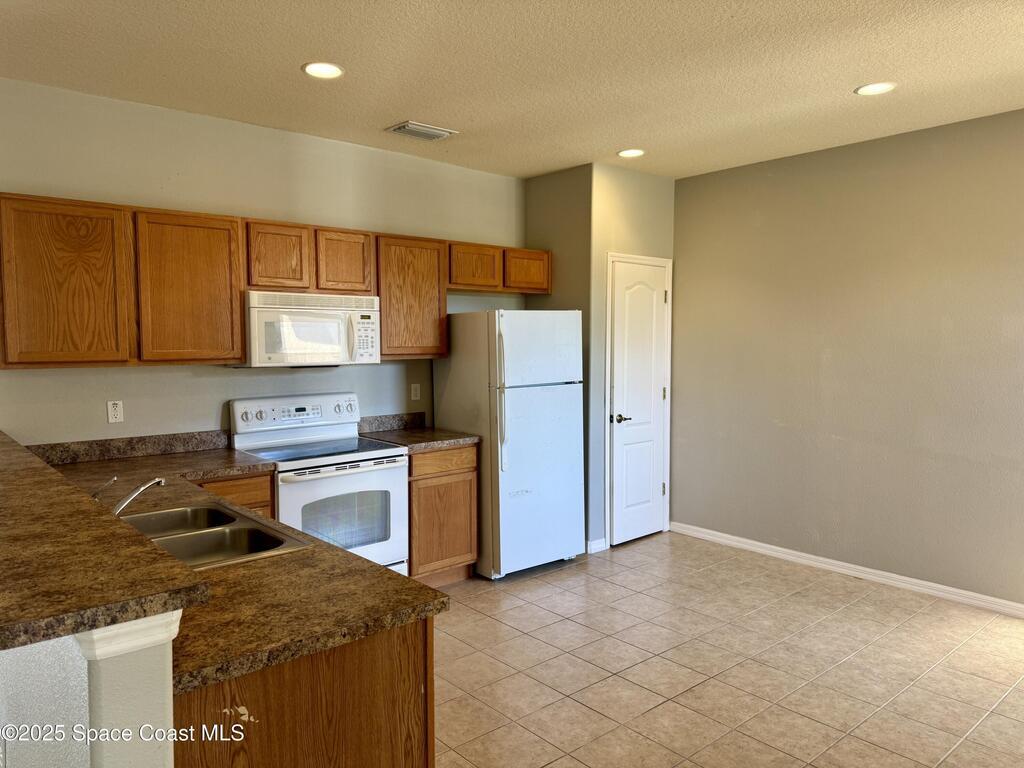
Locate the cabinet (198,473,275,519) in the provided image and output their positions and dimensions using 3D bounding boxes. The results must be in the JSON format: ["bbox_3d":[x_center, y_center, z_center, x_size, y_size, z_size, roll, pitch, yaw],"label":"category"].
[{"bbox_3d":[-1.579,0.862,3.675,0.465,0.877,0.626,-3,5,-41],"label":"cabinet"}]

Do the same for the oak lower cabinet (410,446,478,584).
[{"bbox_3d":[-0.617,0.807,4.500,0.529,0.877,0.626,-3,5,-41],"label":"oak lower cabinet"}]

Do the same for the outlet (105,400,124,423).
[{"bbox_3d":[-2.033,0.144,3.650,0.072,0.116,0.010,-3,5,-41],"label":"outlet"}]

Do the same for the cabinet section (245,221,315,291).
[{"bbox_3d":[-1.343,-0.683,3.918,0.374,0.365,0.325,-3,5,-40],"label":"cabinet section"}]

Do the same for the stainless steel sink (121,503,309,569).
[{"bbox_3d":[-1.063,0.562,2.228,0.561,0.191,0.828,-3,5,-41],"label":"stainless steel sink"}]

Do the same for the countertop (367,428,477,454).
[{"bbox_3d":[-0.607,0.352,4.465,0.535,0.040,0.652,-3,5,-41],"label":"countertop"}]

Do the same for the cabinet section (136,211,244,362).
[{"bbox_3d":[-1.685,-0.475,3.638,0.515,0.742,0.325,-3,5,-40],"label":"cabinet section"}]

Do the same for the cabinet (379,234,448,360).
[{"bbox_3d":[-0.720,-0.535,4.524,0.523,0.747,0.338,-3,5,-41],"label":"cabinet"}]

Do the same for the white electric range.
[{"bbox_3d":[-1.079,0.680,4.028,0.768,1.192,0.697,-3,5,-41],"label":"white electric range"}]

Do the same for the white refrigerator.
[{"bbox_3d":[-0.020,0.366,4.872,0.742,1.707,0.763,-3,5,-40],"label":"white refrigerator"}]

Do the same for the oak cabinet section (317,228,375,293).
[{"bbox_3d":[-1.051,-0.700,4.167,0.377,0.365,0.325,-3,5,-40],"label":"oak cabinet section"}]

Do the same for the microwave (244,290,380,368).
[{"bbox_3d":[-1.190,-0.307,4.086,0.768,0.398,0.409,-3,5,-41],"label":"microwave"}]

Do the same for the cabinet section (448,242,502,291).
[{"bbox_3d":[-0.334,-0.774,4.778,0.437,0.300,0.325,-3,5,-40],"label":"cabinet section"}]

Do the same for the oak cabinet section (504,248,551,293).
[{"bbox_3d":[0.013,-0.794,5.074,0.462,0.300,0.325,-3,5,-40],"label":"oak cabinet section"}]

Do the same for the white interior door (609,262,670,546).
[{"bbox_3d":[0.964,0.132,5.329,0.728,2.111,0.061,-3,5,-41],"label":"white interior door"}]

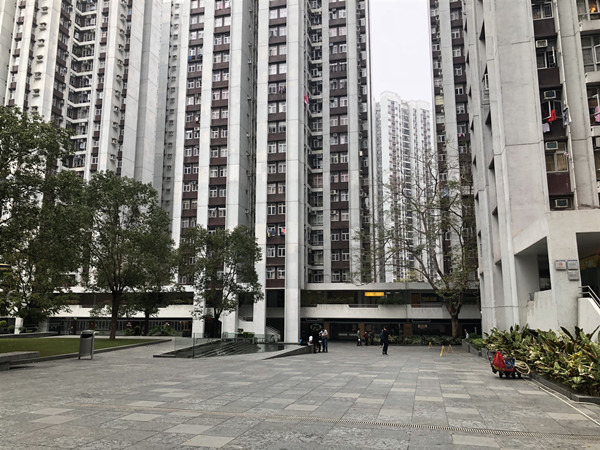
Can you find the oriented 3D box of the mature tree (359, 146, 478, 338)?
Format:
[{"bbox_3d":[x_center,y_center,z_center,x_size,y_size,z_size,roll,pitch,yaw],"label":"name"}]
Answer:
[{"bbox_3d":[12.556,1.725,51.479,12.080,20.320,11.000,-2,-10,14],"label":"mature tree"}]

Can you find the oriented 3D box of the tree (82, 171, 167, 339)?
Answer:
[{"bbox_3d":[-13.799,2.183,38.193,6.340,13.240,6.600,4,-11,-20],"label":"tree"}]

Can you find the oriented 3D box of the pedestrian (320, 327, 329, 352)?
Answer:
[{"bbox_3d":[1.673,7.857,33.142,0.420,1.680,0.520,5,-11,-25],"label":"pedestrian"}]

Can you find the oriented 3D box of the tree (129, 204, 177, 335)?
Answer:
[{"bbox_3d":[-15.896,4.631,51.977,5.620,13.960,5.800,3,-10,-17],"label":"tree"}]

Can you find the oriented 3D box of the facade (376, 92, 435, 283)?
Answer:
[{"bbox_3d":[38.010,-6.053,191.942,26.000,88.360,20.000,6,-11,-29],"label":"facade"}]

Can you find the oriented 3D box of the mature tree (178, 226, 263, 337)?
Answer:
[{"bbox_3d":[-8.636,6.106,52.736,8.670,11.840,8.200,2,-10,-9],"label":"mature tree"}]

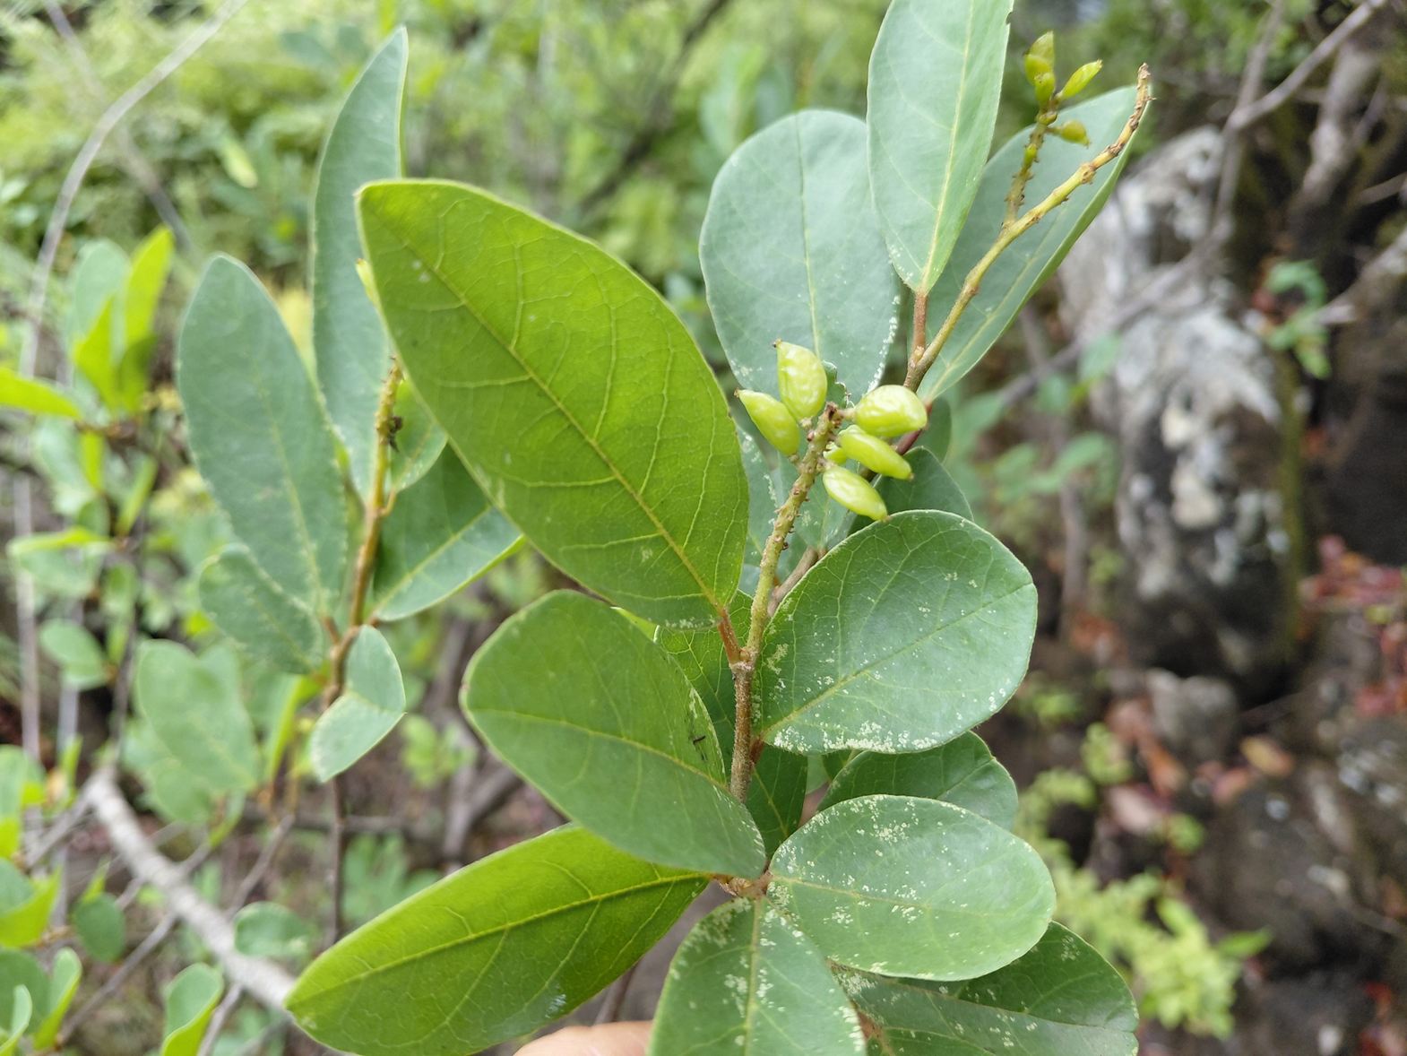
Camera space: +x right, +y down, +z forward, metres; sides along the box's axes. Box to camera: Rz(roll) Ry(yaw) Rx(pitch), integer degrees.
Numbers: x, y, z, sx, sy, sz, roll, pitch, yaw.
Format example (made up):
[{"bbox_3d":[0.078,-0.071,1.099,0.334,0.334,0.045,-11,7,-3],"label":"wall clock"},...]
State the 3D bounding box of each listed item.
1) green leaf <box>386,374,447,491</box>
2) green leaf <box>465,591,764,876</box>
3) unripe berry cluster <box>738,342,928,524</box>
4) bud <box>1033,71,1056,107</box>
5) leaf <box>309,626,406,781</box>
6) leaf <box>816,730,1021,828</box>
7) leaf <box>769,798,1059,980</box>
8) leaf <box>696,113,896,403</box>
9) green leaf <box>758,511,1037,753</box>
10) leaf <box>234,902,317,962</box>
[{"bbox_3d":[-0.099,-0.036,0.368,0.028,0.050,0.012,26,-6,12],"label":"green leaf"},{"bbox_3d":[-0.020,0.051,0.252,0.087,0.051,0.020,34,-17,-10],"label":"green leaf"},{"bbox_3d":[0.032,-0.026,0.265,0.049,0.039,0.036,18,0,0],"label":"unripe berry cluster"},{"bbox_3d":[0.102,-0.131,0.303,0.007,0.011,0.007,6,9,0],"label":"bud"},{"bbox_3d":[-0.120,0.061,0.355,0.053,0.022,0.042,-45,40,-18],"label":"leaf"},{"bbox_3d":[0.055,0.082,0.285,0.068,0.013,0.046,-37,66,-19],"label":"leaf"},{"bbox_3d":[0.052,0.090,0.255,0.070,0.051,0.015,3,-20,4],"label":"leaf"},{"bbox_3d":[0.029,-0.079,0.301,0.060,0.097,0.014,-4,-9,5],"label":"leaf"},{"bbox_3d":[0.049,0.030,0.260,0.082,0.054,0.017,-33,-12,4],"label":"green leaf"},{"bbox_3d":[-0.229,0.214,0.540,0.043,0.014,0.034,0,63,0],"label":"leaf"}]

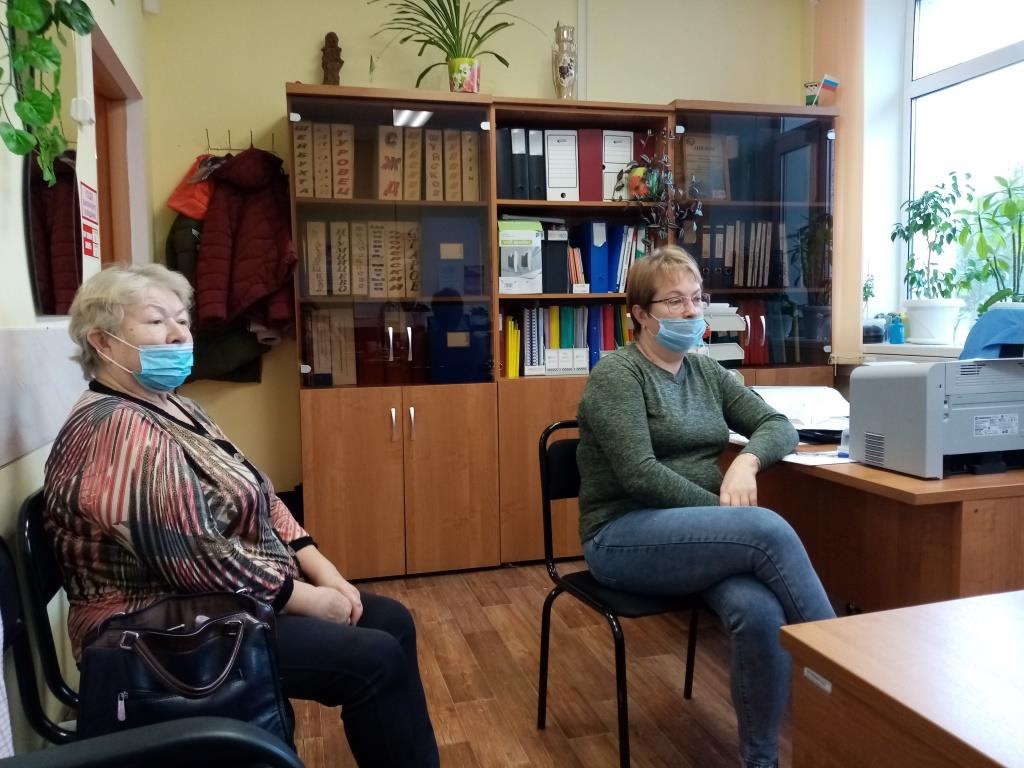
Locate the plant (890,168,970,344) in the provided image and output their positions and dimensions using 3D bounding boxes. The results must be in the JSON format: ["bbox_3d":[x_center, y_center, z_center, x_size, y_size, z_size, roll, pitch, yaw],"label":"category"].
[{"bbox_3d":[1.855,-0.559,3.400,0.360,0.770,0.350,-2,4,-13],"label":"plant"}]

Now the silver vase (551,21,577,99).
[{"bbox_3d":[0.227,-1.424,3.444,0.115,0.395,0.115,-1,4,0],"label":"silver vase"}]

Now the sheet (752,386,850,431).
[{"bbox_3d":[0.773,0.066,2.060,0.300,0.090,0.230,-1,4,7],"label":"sheet"}]

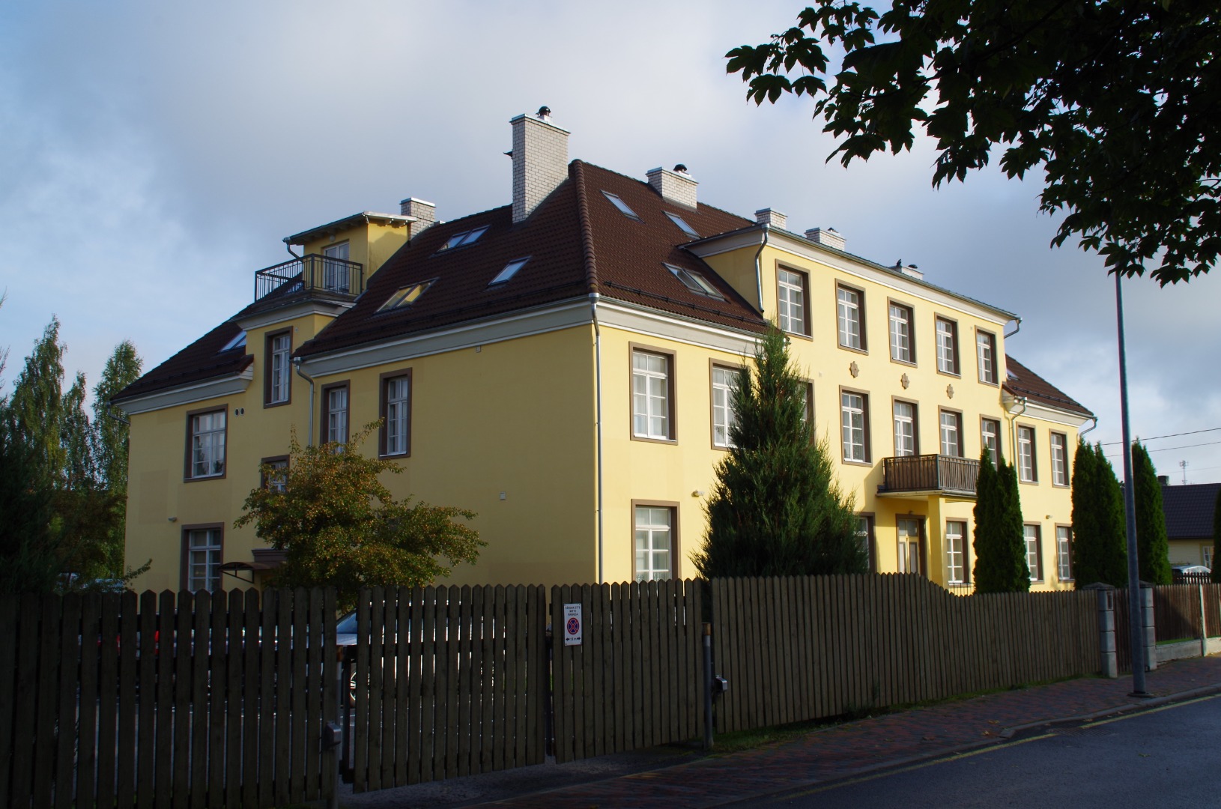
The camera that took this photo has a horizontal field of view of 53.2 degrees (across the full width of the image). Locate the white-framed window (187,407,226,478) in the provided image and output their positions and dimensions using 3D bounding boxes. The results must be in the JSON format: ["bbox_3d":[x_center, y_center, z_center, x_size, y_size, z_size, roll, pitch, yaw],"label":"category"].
[{"bbox_3d":[-12.824,1.275,38.864,2.100,2.100,0.180,-8,-11,41],"label":"white-framed window"}]

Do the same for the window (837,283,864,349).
[{"bbox_3d":[7.347,-2.615,37.421,0.180,1.880,1.460,-8,-11,41],"label":"window"}]

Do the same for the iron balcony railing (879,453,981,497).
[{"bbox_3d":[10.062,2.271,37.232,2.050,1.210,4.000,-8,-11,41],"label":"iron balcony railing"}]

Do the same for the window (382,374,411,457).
[{"bbox_3d":[-5.701,0.305,32.698,1.080,2.100,0.180,-8,-11,41],"label":"window"}]

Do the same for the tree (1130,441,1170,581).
[{"bbox_3d":[16.175,3.822,36.222,1.150,5.430,1.200,-8,-11,41],"label":"tree"}]

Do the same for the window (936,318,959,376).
[{"bbox_3d":[11.276,-1.950,41.012,0.220,1.830,1.520,-8,-11,41],"label":"window"}]

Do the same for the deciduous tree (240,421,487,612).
[{"bbox_3d":[-4.983,2.742,23.877,4.400,4.640,4.700,-8,-11,41],"label":"deciduous tree"}]

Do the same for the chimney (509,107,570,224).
[{"bbox_3d":[-1.982,-6.676,34.673,0.600,3.590,1.840,-8,-11,41],"label":"chimney"}]

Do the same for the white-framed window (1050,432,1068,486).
[{"bbox_3d":[17.381,2.120,47.338,0.220,1.980,1.520,-8,-11,41],"label":"white-framed window"}]

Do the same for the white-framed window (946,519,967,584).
[{"bbox_3d":[11.369,4.876,40.096,0.180,2.007,1.436,-8,-10,40],"label":"white-framed window"}]

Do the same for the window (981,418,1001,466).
[{"bbox_3d":[13.418,1.573,43.080,0.180,2.059,1.436,-8,-10,40],"label":"window"}]

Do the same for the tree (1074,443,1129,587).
[{"bbox_3d":[14.447,3.773,35.526,1.400,5.380,1.550,-8,-11,41],"label":"tree"}]

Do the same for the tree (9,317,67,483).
[{"bbox_3d":[-23.267,2.575,49.149,2.900,12.433,2.900,-1,-8,0],"label":"tree"}]

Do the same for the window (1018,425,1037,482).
[{"bbox_3d":[15.339,1.824,45.058,0.220,1.980,1.520,-8,-11,41],"label":"window"}]

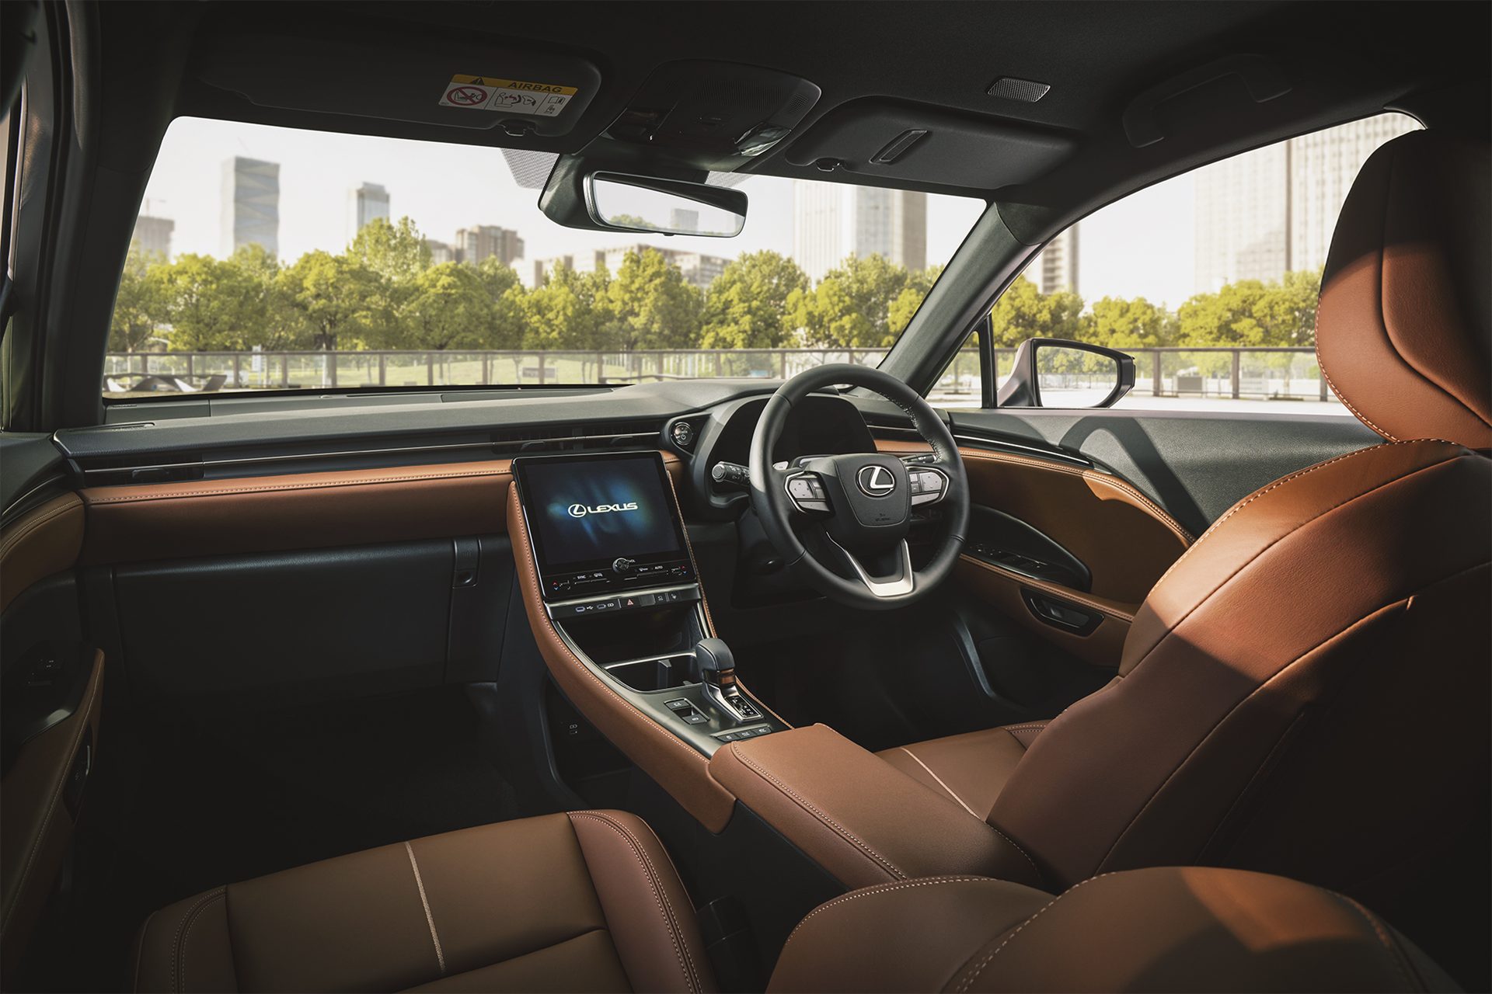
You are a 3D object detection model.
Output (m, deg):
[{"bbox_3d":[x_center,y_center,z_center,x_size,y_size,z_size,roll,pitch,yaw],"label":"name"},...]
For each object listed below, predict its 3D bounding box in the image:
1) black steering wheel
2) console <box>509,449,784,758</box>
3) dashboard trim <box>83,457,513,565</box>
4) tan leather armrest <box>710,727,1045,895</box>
[{"bbox_3d":[0.166,-0.015,1.476,0.367,0.367,0.100,-4,-12,-26],"label":"black steering wheel"},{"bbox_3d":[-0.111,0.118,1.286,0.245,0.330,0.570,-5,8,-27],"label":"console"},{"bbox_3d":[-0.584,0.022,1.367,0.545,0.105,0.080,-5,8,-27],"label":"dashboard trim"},{"bbox_3d":[0.107,0.280,0.887,0.155,0.065,0.350,-5,8,-27],"label":"tan leather armrest"}]

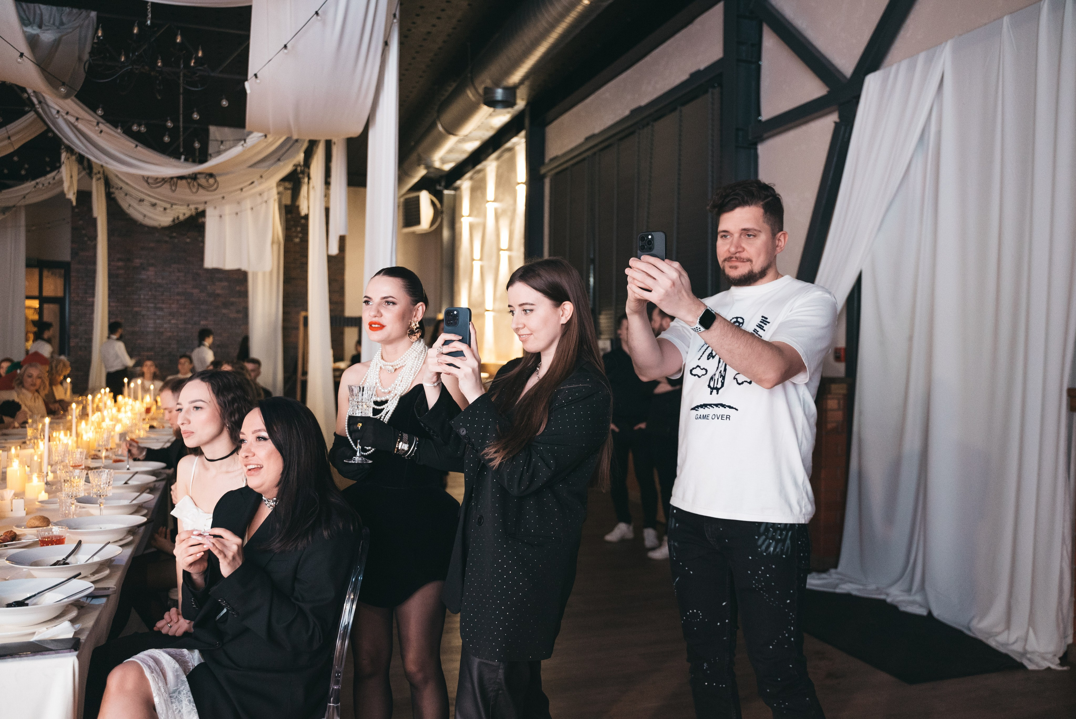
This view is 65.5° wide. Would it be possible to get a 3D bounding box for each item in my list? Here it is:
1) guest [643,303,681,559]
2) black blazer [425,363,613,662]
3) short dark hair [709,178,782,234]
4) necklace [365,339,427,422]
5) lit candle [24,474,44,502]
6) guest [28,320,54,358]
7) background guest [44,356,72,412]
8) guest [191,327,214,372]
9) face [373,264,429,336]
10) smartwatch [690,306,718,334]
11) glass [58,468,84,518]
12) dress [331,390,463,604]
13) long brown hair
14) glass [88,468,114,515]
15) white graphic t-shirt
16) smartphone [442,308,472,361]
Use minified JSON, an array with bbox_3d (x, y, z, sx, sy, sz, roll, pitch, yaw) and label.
[{"bbox_3d":[0.910,0.500,5.950,0.360,1.780,0.500,0,1,-26],"label":"guest"},{"bbox_3d":[-0.053,0.373,2.090,0.490,0.750,0.450,1,0,-41],"label":"black blazer"},{"bbox_3d":[0.522,-0.375,2.090,0.175,0.150,0.215,1,0,37],"label":"short dark hair"},{"bbox_3d":[-0.391,0.057,2.310,0.160,0.225,0.150,1,0,30],"label":"necklace"},{"bbox_3d":[-2.275,0.573,3.780,0.078,0.110,0.078,1,1,0],"label":"lit candle"},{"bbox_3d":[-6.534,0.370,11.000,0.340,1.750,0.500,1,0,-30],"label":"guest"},{"bbox_3d":[-4.850,0.640,8.700,0.700,1.310,0.520,1,1,6],"label":"background guest"},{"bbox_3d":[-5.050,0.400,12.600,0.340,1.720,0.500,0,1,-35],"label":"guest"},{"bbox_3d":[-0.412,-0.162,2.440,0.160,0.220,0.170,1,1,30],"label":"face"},{"bbox_3d":[0.387,-0.091,1.950,0.040,0.065,0.058,38,-3,-14],"label":"smartwatch"},{"bbox_3d":[-1.889,0.545,3.400,0.082,0.205,0.082,1,1,0],"label":"glass"},{"bbox_3d":[-0.415,0.392,2.480,0.380,0.650,0.280,1,1,27],"label":"dress"},{"bbox_3d":[0.030,0.035,2.140,0.290,0.560,0.250,0,1,-37],"label":"long brown hair"},{"bbox_3d":[-1.575,0.503,3.020,0.081,0.212,0.081,1,0,0],"label":"glass"},{"bbox_3d":[0.518,0.101,2.110,0.470,0.625,0.350,1,0,44],"label":"white graphic t-shirt"},{"bbox_3d":[-0.188,-0.047,1.960,0.075,0.150,0.011,1,0,31],"label":"smartphone"}]

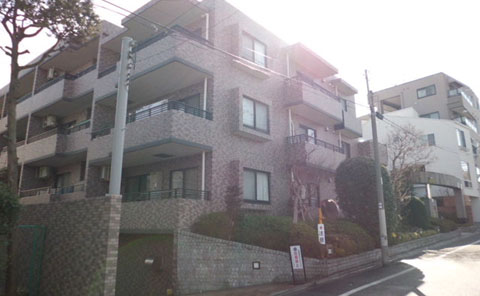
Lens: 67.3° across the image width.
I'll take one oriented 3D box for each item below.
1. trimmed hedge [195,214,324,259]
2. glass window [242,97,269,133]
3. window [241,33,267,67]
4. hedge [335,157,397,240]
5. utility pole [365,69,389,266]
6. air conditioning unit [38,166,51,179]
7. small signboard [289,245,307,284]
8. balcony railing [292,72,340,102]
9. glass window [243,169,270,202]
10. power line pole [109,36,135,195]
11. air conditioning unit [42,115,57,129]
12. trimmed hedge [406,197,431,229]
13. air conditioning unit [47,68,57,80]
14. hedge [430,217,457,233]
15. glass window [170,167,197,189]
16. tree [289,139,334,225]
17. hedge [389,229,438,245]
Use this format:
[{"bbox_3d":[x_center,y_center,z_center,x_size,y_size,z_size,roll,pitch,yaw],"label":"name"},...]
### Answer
[{"bbox_3d":[0.920,3.313,13.538,5.900,1.500,1.300,11,-16,-42],"label":"trimmed hedge"},{"bbox_3d":[0.700,-1.322,14.698,0.100,1.220,1.680,-10,-16,39],"label":"glass window"},{"bbox_3d":[0.668,-4.141,15.481,0.150,1.280,1.710,-10,-16,39],"label":"window"},{"bbox_3d":[5.873,2.410,16.871,2.300,3.800,2.500,-10,-16,39],"label":"hedge"},{"bbox_3d":[5.385,0.566,14.257,0.300,7.900,0.300,-10,-16,39],"label":"utility pole"},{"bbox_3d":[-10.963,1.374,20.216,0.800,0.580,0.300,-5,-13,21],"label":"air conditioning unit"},{"bbox_3d":[2.170,4.278,13.337,0.460,1.380,0.060,7,-22,-30],"label":"small signboard"},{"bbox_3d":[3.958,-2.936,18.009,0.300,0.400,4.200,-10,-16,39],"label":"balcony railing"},{"bbox_3d":[0.692,1.520,14.285,0.150,1.280,1.710,-10,-16,39],"label":"glass window"},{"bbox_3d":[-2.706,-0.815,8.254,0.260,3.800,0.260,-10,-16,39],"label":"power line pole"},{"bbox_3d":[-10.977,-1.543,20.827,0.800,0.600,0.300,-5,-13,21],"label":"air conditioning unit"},{"bbox_3d":[12.725,4.634,25.700,1.650,2.250,1.650,-10,-16,39],"label":"trimmed hedge"},{"bbox_3d":[-11.055,-4.422,21.484,0.320,0.600,0.780,-10,-16,39],"label":"air conditioning unit"},{"bbox_3d":[13.269,5.008,23.506,2.200,0.950,1.000,12,-17,-43],"label":"hedge"},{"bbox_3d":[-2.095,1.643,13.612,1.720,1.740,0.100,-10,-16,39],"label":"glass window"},{"bbox_3d":[2.763,1.389,14.203,1.400,3.300,1.500,0,-12,0],"label":"tree"},{"bbox_3d":[11.421,5.724,23.377,0.800,0.600,8.200,-11,-17,43],"label":"hedge"}]

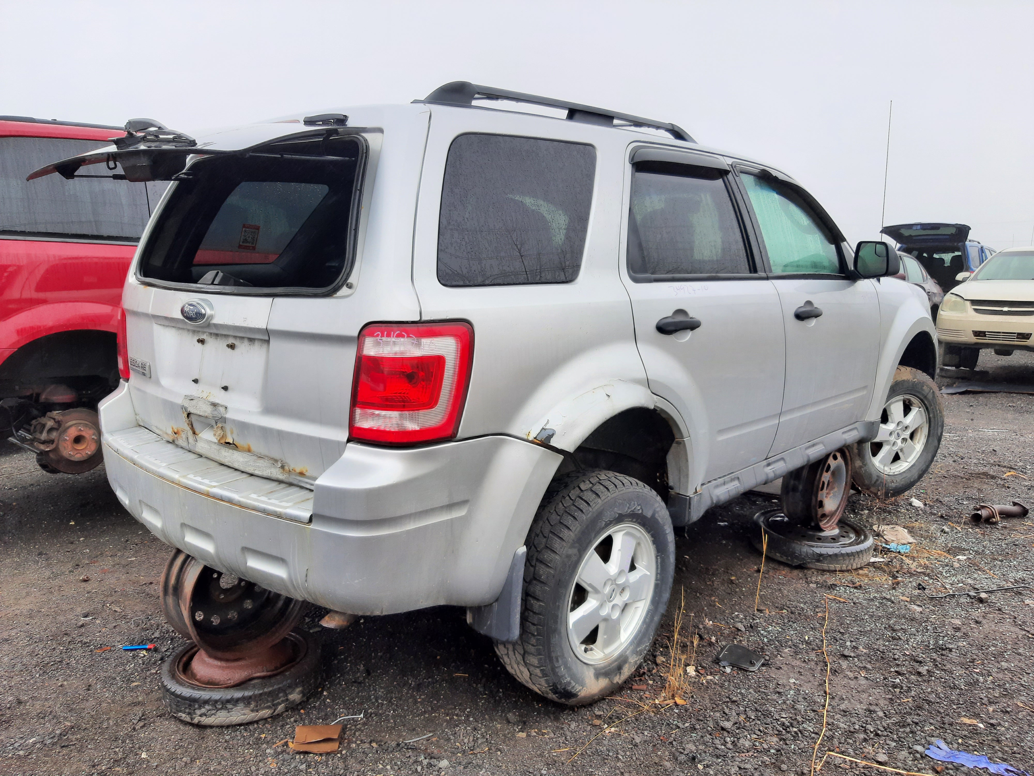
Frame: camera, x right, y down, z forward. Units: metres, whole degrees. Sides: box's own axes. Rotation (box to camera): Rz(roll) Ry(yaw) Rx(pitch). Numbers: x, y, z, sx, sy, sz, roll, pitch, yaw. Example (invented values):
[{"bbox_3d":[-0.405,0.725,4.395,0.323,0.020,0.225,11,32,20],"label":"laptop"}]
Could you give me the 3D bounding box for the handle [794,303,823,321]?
[{"bbox_3d":[1.176,-0.306,3.128,0.055,0.065,0.220,9,12,43],"label":"handle"}]

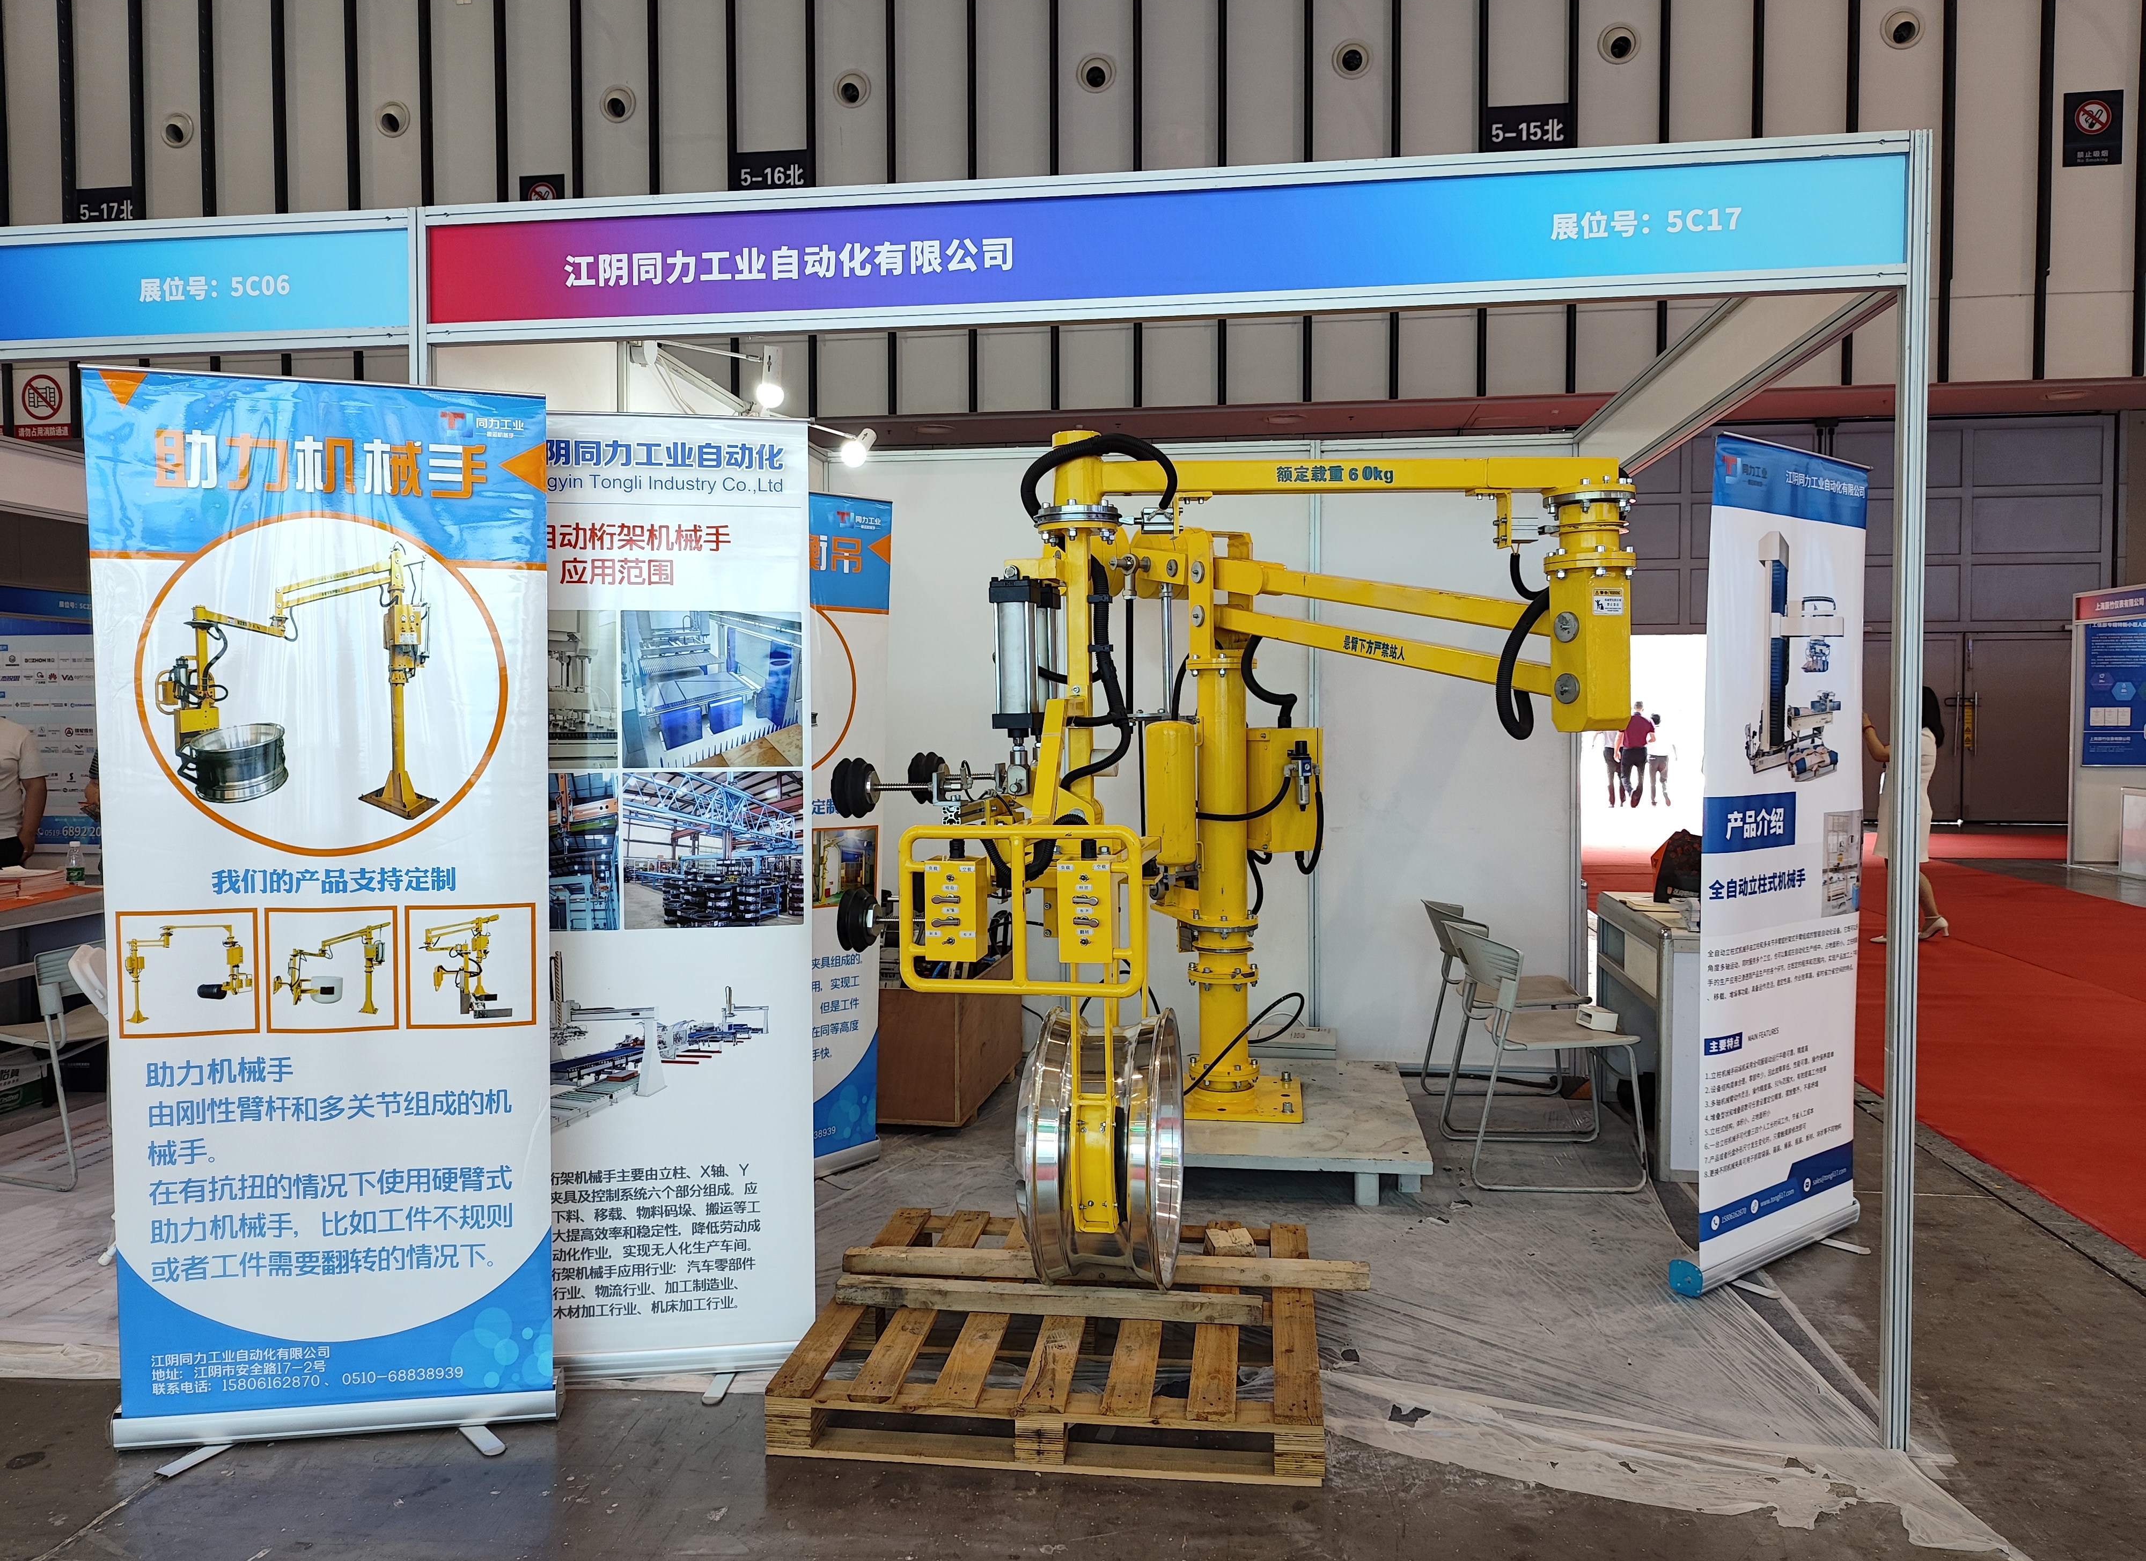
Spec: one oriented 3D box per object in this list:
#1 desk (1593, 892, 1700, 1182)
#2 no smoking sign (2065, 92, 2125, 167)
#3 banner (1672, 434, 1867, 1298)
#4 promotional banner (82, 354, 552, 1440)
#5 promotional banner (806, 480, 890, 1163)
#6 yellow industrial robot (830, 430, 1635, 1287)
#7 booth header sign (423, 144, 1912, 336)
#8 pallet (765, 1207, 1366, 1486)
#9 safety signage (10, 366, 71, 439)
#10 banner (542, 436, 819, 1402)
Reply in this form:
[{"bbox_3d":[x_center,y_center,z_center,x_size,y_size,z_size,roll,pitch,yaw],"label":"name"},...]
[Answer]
[{"bbox_3d":[2.082,0.812,4.916,0.500,0.765,0.970,0,3,7],"label":"desk"},{"bbox_3d":[11.257,-7.183,16.413,0.610,0.803,0.030,0,3,7],"label":"no smoking sign"},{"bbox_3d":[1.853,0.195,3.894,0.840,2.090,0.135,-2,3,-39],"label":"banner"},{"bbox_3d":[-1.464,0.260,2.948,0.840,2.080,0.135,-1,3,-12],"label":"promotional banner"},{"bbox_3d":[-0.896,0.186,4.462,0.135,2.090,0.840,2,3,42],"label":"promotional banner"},{"bbox_3d":[0.462,0.133,4.009,1.780,1.950,2.500,0,3,7],"label":"yellow industrial robot"},{"bbox_3d":[0.098,-1.062,2.953,2.940,0.250,0.050,0,3,7],"label":"booth header sign"},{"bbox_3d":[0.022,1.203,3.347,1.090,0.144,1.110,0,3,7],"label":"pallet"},{"bbox_3d":[-13.575,-4.976,19.604,0.830,0.978,0.030,0,3,7],"label":"safety signage"},{"bbox_3d":[-0.970,0.258,3.166,0.840,2.060,0.135,-1,3,-10],"label":"banner"}]

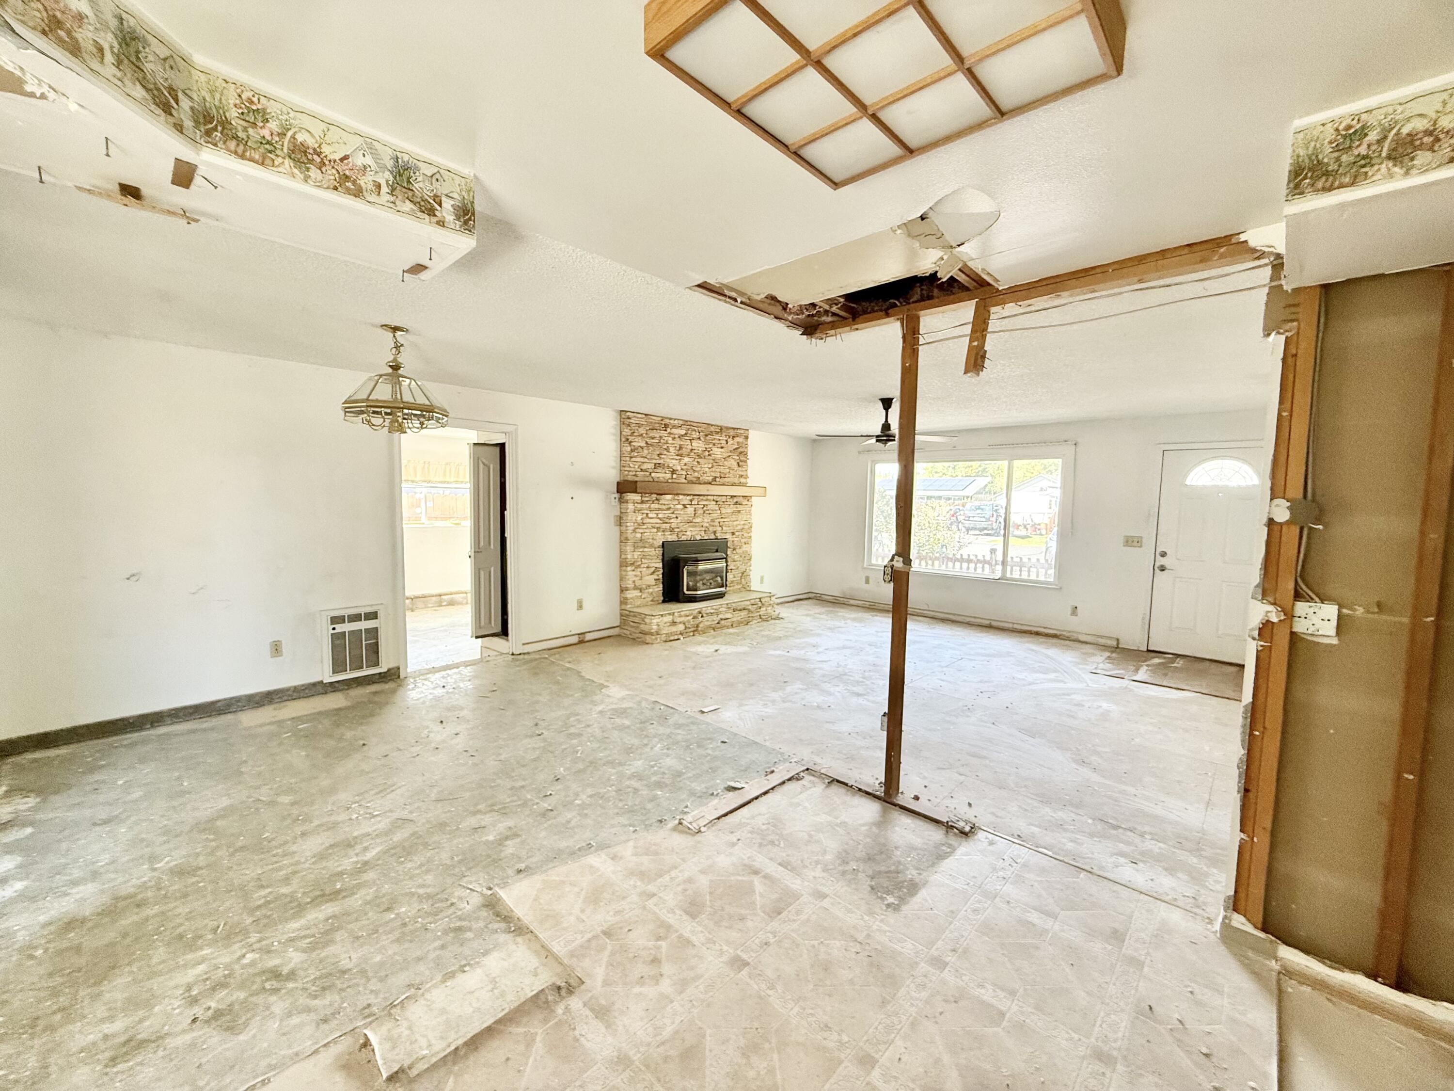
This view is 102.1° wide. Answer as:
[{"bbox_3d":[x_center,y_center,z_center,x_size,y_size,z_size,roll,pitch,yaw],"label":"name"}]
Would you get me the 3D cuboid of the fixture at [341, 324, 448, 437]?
[{"bbox_3d":[-1.836,-0.909,3.263,0.520,0.574,0.520,5,6,42],"label":"fixture"}]

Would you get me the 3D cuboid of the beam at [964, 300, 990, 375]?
[{"bbox_3d":[1.115,-0.910,2.606,0.038,0.329,0.090,14,12,41],"label":"beam"}]

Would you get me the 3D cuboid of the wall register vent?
[{"bbox_3d":[-2.841,0.745,4.495,0.033,0.543,0.423,5,6,42],"label":"wall register vent"}]

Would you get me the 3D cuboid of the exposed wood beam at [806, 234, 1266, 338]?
[{"bbox_3d":[1.129,-1.070,2.583,1.831,0.072,0.090,5,6,42],"label":"exposed wood beam"}]

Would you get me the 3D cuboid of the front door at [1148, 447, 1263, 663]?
[{"bbox_3d":[4.714,0.095,5.690,0.913,2.039,0.052,5,6,42],"label":"front door"}]

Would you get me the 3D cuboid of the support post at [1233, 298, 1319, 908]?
[{"bbox_3d":[1.860,0.204,1.993,0.078,2.243,0.090,5,6,42],"label":"support post"}]

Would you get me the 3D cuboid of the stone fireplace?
[{"bbox_3d":[-0.240,-0.252,6.890,0.538,2.401,2.153,5,6,42],"label":"stone fireplace"}]

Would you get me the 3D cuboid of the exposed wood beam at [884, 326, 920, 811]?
[{"bbox_3d":[0.866,0.090,2.899,0.037,2.368,0.090,5,6,42],"label":"exposed wood beam"}]

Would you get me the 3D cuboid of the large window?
[{"bbox_3d":[2.864,-0.376,7.364,2.426,1.474,0.090,5,6,42],"label":"large window"}]

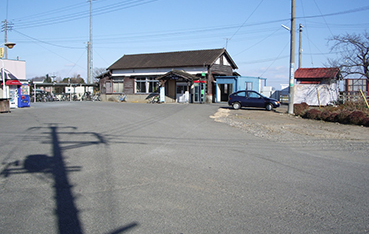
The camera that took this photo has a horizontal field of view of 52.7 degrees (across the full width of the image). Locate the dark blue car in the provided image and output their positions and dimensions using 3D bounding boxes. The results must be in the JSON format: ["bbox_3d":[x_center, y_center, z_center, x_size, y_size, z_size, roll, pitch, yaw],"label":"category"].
[{"bbox_3d":[5.184,-1.241,27.483,3.820,1.390,1.660,2,5,23],"label":"dark blue car"}]

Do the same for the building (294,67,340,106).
[{"bbox_3d":[12.585,-2.817,35.188,3.800,3.400,2.700,2,5,30],"label":"building"}]

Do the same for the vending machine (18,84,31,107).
[{"bbox_3d":[-12.833,-1.637,29.861,0.620,1.830,0.840,4,6,41],"label":"vending machine"}]

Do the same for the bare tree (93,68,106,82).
[{"bbox_3d":[-14.697,-5.950,64.738,4.200,5.300,4.200,0,4,0],"label":"bare tree"}]

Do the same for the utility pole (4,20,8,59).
[{"bbox_3d":[-21.800,-6.945,45.613,0.280,10.100,0.280,0,4,0],"label":"utility pole"}]

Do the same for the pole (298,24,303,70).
[{"bbox_3d":[12.293,-5.756,39.684,0.280,8.600,0.280,0,4,0],"label":"pole"}]

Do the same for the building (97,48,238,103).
[{"bbox_3d":[-2.385,-4.982,46.520,16.200,6.050,9.400,3,5,32],"label":"building"}]

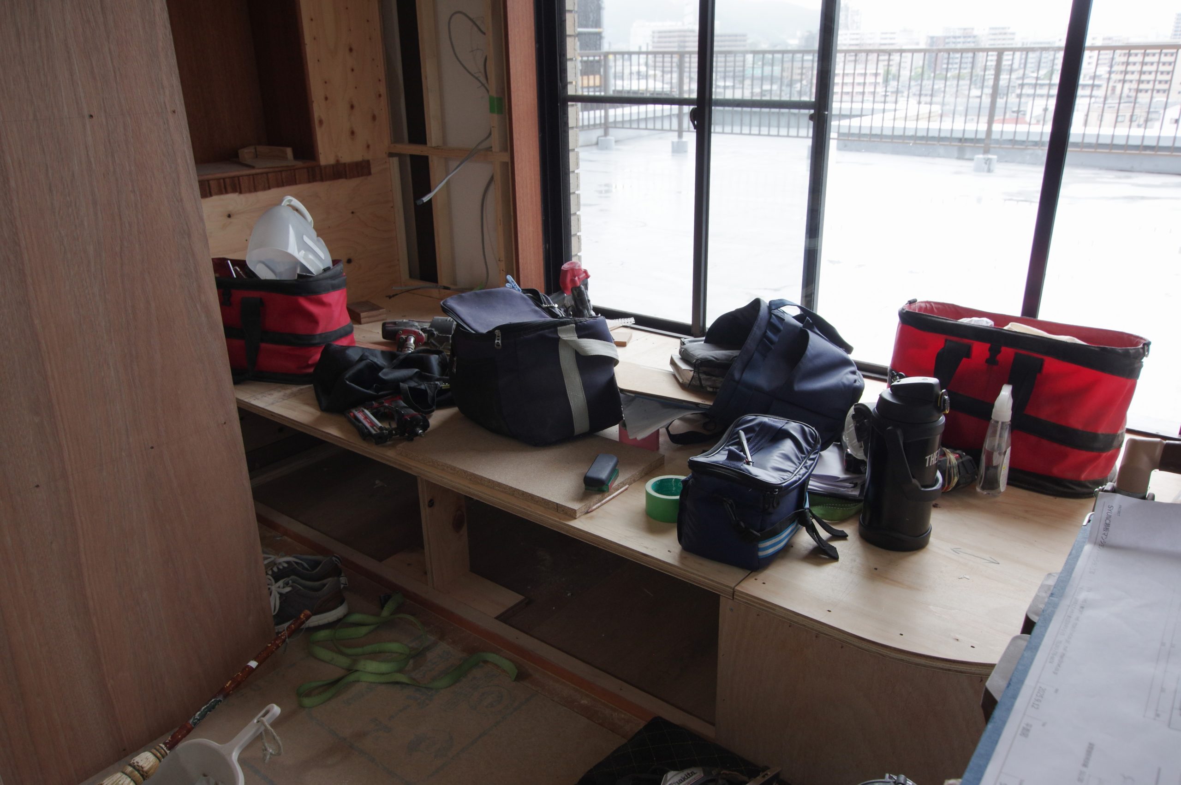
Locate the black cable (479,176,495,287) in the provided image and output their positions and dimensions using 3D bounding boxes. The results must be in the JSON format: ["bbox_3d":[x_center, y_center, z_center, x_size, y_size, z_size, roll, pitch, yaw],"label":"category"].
[{"bbox_3d":[-0.342,-0.537,2.973,0.078,0.390,0.035,15,26,36],"label":"black cable"}]

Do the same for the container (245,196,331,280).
[{"bbox_3d":[-0.825,-0.417,2.430,0.155,0.170,0.205,-1,-13,2],"label":"container"}]

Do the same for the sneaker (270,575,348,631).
[{"bbox_3d":[-0.692,0.459,1.966,0.287,0.104,0.105,-4,21,-7],"label":"sneaker"}]

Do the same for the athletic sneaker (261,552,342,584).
[{"bbox_3d":[-0.724,0.429,2.046,0.287,0.104,0.105,-3,21,-5],"label":"athletic sneaker"}]

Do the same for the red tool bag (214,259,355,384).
[{"bbox_3d":[-0.924,-0.207,2.474,0.450,0.280,0.245,3,22,12],"label":"red tool bag"}]

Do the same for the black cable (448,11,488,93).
[{"bbox_3d":[-0.385,-1.065,2.773,0.170,0.245,0.060,15,26,36],"label":"black cable"}]

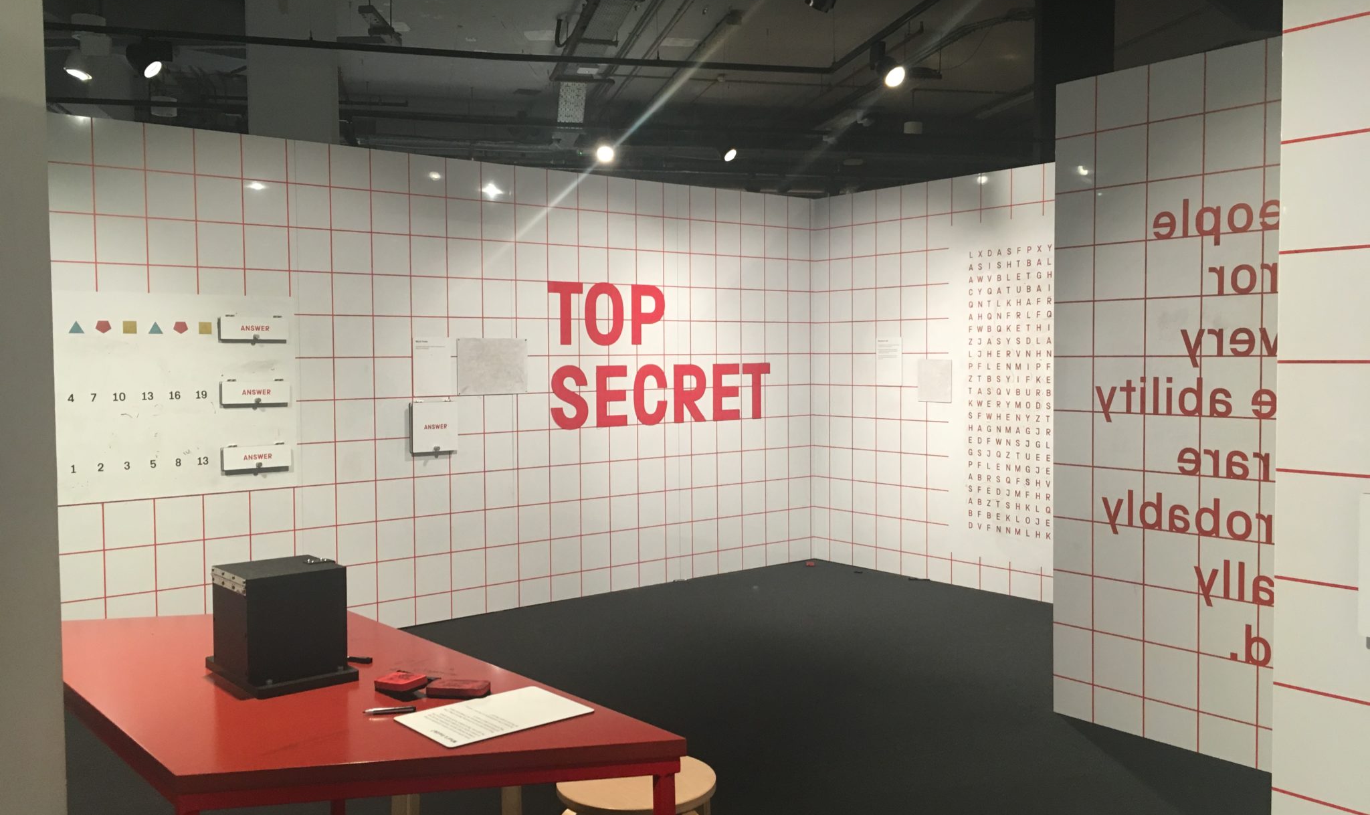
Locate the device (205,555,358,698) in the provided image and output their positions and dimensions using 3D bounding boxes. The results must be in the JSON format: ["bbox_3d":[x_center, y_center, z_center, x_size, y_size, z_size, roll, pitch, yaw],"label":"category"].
[{"bbox_3d":[-0.815,0.429,2.311,0.199,0.217,0.297,-3,3,-40],"label":"device"}]

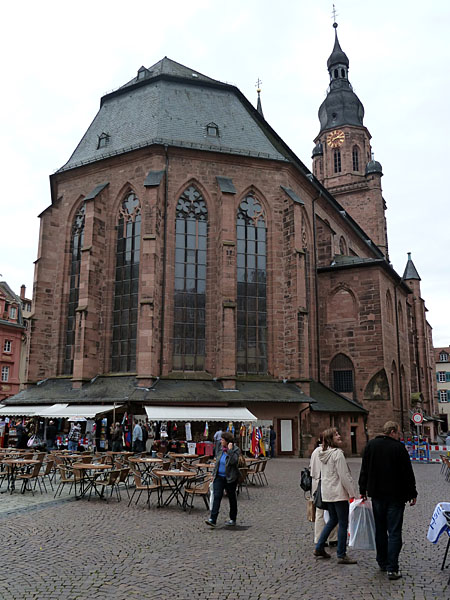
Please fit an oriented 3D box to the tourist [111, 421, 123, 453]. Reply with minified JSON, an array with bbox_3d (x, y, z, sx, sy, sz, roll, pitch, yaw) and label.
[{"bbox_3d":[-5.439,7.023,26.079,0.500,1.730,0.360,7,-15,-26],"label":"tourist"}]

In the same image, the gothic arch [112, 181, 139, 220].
[{"bbox_3d":[-6.450,-6.487,34.254,2.200,2.750,0.400,-7,-15,27],"label":"gothic arch"}]

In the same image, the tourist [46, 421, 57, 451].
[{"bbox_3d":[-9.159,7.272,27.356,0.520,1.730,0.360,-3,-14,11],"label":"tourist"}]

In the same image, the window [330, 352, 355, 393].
[{"bbox_3d":[8.220,5.177,36.511,1.680,3.050,0.400,-7,-15,27],"label":"window"}]

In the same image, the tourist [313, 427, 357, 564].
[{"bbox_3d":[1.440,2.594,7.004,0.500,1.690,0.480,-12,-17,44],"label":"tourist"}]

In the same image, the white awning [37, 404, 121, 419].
[{"bbox_3d":[-7.980,6.041,27.964,4.600,0.740,1.950,-7,-15,27],"label":"white awning"}]

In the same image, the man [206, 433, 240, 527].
[{"bbox_3d":[-0.025,3.362,9.854,0.560,1.670,0.520,11,-16,-42],"label":"man"}]

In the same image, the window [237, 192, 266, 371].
[{"bbox_3d":[1.715,-1.188,33.653,2.040,11.930,0.400,3,-13,-15],"label":"window"}]

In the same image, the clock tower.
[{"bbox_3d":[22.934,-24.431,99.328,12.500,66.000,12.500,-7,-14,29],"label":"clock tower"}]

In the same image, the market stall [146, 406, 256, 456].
[{"bbox_3d":[-1.246,6.918,26.498,5.640,2.780,2.100,3,-13,-15],"label":"market stall"}]

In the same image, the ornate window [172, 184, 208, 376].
[{"bbox_3d":[-2.170,-1.637,32.868,2.120,12.150,0.400,4,-14,-16],"label":"ornate window"}]

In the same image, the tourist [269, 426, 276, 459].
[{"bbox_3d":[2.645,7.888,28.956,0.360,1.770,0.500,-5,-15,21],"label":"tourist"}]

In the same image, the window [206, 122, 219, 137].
[{"bbox_3d":[-0.917,-11.572,35.679,0.830,1.050,0.500,3,-13,-15],"label":"window"}]

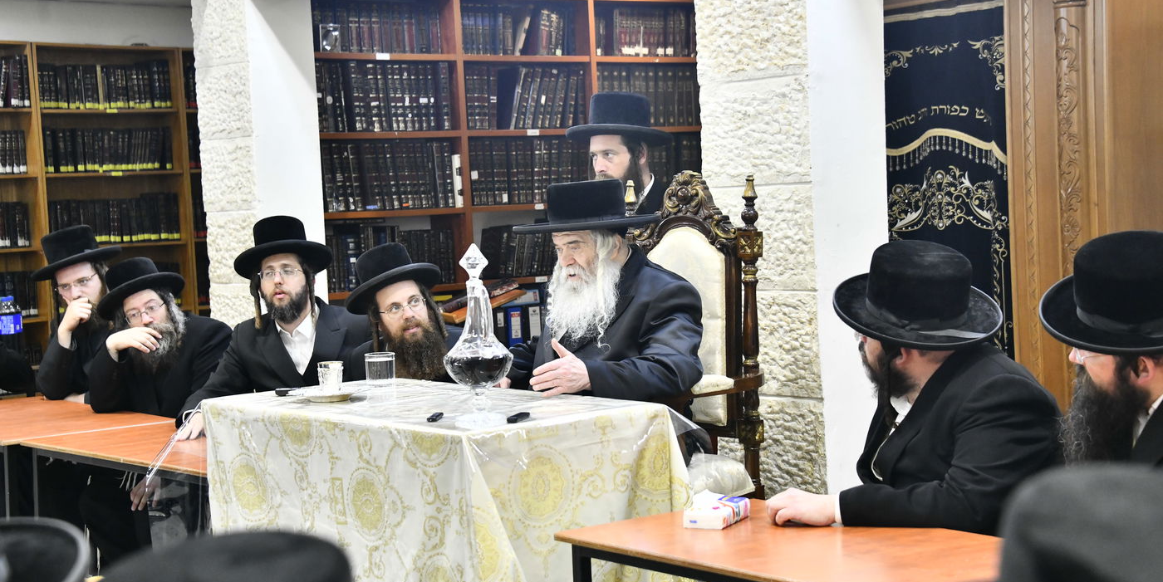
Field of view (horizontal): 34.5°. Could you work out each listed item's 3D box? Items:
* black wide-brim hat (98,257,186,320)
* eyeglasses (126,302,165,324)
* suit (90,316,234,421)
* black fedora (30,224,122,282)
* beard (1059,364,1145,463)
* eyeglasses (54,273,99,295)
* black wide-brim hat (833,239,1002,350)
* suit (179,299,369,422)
[{"bbox_3d":[-1.564,-0.024,6.600,0.320,0.135,0.345,-17,-18,-9],"label":"black wide-brim hat"},{"bbox_3d":[-1.523,0.076,6.550,0.140,0.045,0.130,-18,-2,-5],"label":"eyeglasses"},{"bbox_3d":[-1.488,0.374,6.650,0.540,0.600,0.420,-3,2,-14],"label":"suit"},{"bbox_3d":[-1.798,-0.136,6.650,0.325,0.135,0.355,-17,6,2],"label":"black fedora"},{"bbox_3d":[0.947,0.231,3.400,0.150,0.200,0.150,-2,2,15],"label":"beard"},{"bbox_3d":[-1.765,-0.029,6.550,0.140,0.042,0.135,-16,3,15],"label":"eyeglasses"},{"bbox_3d":[0.676,-0.009,3.750,0.340,0.135,0.310,1,25,-1],"label":"black wide-brim hat"},{"bbox_3d":[-0.973,0.366,6.117,0.580,0.680,0.380,-2,3,8],"label":"suit"}]

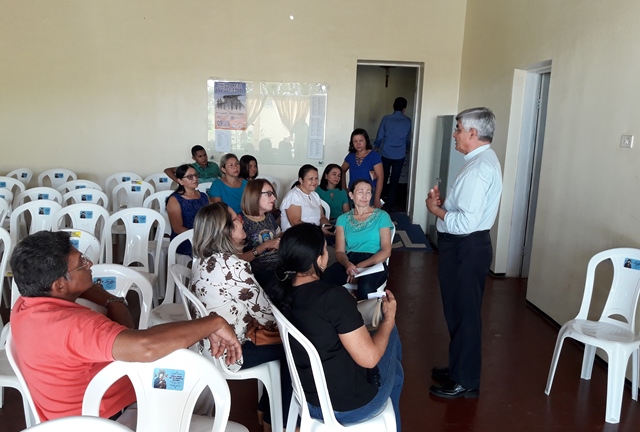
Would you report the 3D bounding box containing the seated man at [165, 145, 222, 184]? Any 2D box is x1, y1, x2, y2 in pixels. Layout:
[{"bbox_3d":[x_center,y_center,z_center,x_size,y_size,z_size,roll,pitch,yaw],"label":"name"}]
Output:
[{"bbox_3d":[-1.381,-0.172,5.889,0.620,1.255,0.780,-1,10,-16],"label":"seated man"}]

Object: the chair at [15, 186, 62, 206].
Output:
[{"bbox_3d":[-2.522,0.217,4.494,0.440,0.879,0.490,2,10,1],"label":"chair"}]

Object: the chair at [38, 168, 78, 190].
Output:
[{"bbox_3d":[-3.109,-0.086,6.060,0.450,0.890,0.520,0,10,-12],"label":"chair"}]

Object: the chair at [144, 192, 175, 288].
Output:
[{"bbox_3d":[-1.455,0.233,4.645,0.440,0.879,0.490,4,10,8],"label":"chair"}]

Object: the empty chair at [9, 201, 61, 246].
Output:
[{"bbox_3d":[-2.172,0.352,3.801,0.440,0.879,0.490,3,10,2],"label":"empty chair"}]

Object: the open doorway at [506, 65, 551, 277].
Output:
[{"bbox_3d":[2.018,-0.332,5.005,0.200,2.160,0.900,2,10,-2],"label":"open doorway"}]

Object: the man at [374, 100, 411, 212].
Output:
[{"bbox_3d":[1.114,-0.902,7.750,0.540,1.680,0.420,2,10,3],"label":"man"}]

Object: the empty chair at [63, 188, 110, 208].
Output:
[{"bbox_3d":[-2.110,0.229,4.555,0.450,0.890,0.520,1,10,-7],"label":"empty chair"}]

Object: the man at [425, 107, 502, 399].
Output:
[{"bbox_3d":[0.833,0.220,2.993,0.460,1.660,0.520,2,10,1],"label":"man"}]

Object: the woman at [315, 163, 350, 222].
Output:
[{"bbox_3d":[0.156,0.076,5.107,0.480,1.153,0.750,0,10,-9],"label":"woman"}]

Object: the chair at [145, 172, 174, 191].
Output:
[{"bbox_3d":[-1.922,-0.044,6.133,0.440,0.879,0.490,1,10,-4],"label":"chair"}]

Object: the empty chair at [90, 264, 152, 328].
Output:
[{"bbox_3d":[-0.935,0.701,2.188,0.440,0.885,0.520,0,10,-12],"label":"empty chair"}]

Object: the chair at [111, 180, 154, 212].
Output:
[{"bbox_3d":[-1.890,0.137,5.137,0.440,0.885,0.520,1,10,-7],"label":"chair"}]

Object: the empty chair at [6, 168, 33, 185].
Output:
[{"bbox_3d":[-3.648,-0.098,6.054,0.440,0.879,0.490,5,10,16],"label":"empty chair"}]

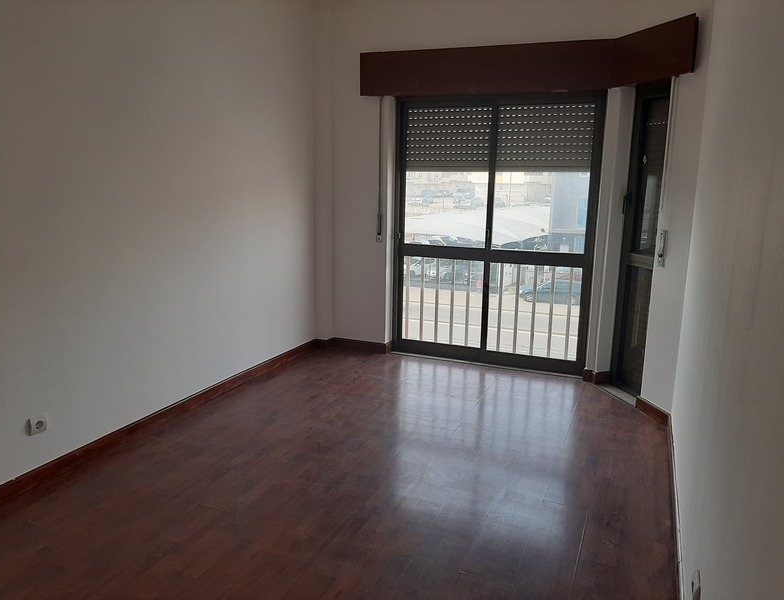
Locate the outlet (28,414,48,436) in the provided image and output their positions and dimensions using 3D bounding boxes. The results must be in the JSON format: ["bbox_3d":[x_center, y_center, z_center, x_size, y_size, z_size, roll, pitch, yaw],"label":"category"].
[{"bbox_3d":[-1.601,0.571,2.824,0.020,0.083,0.083,6,12,22],"label":"outlet"}]

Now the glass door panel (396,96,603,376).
[{"bbox_3d":[0.730,-0.508,4.670,1.534,1.981,0.080,6,12,22],"label":"glass door panel"}]

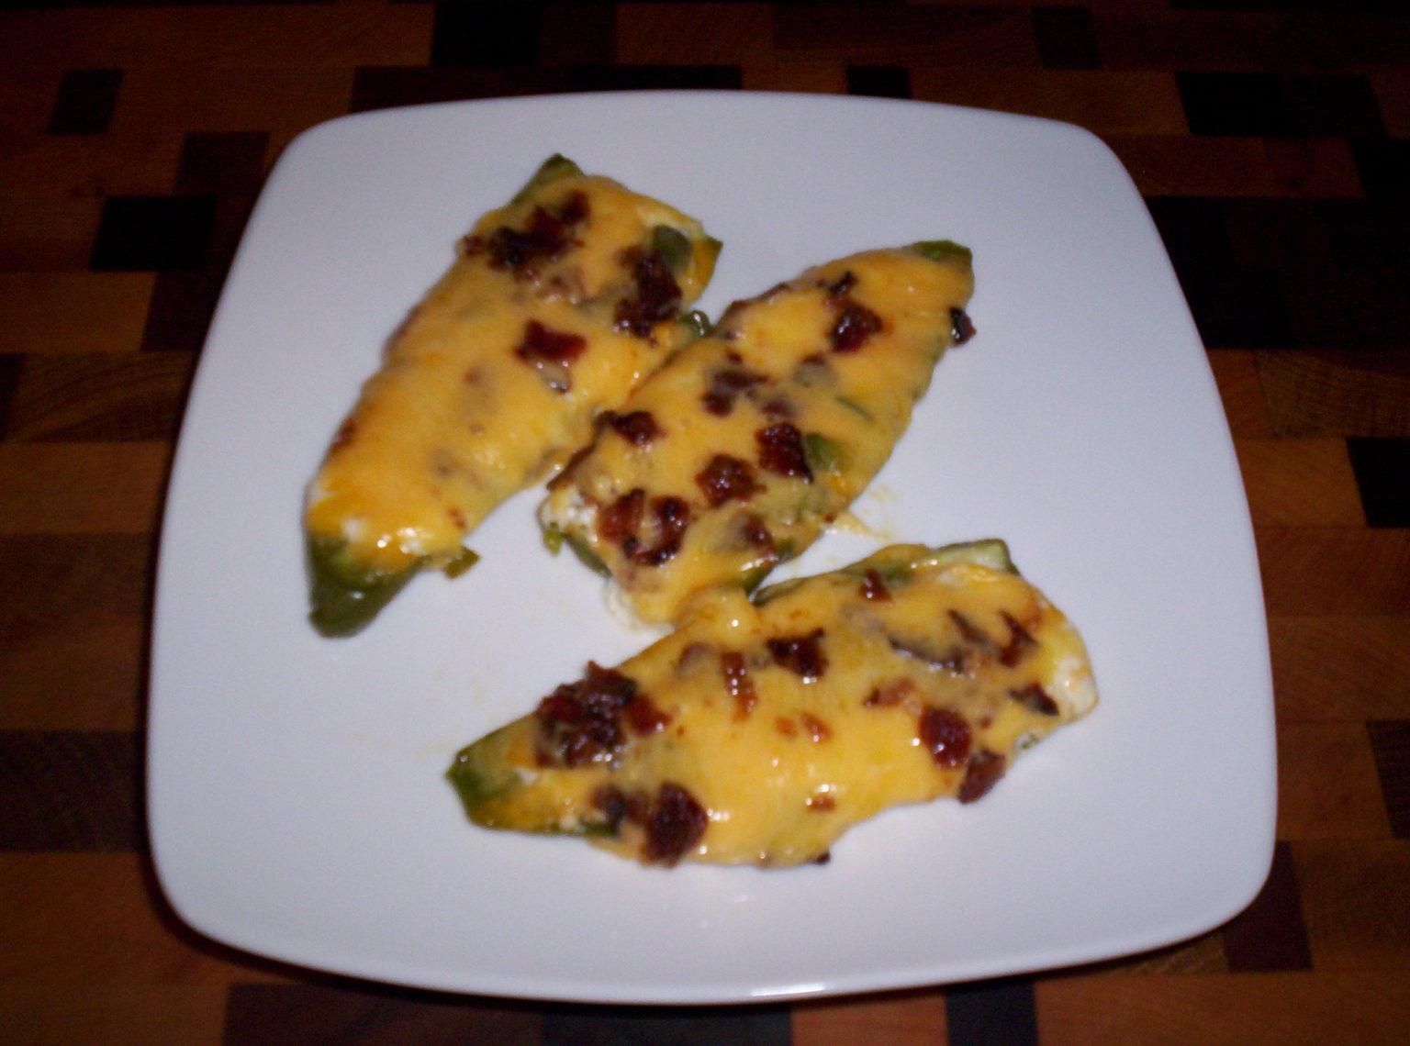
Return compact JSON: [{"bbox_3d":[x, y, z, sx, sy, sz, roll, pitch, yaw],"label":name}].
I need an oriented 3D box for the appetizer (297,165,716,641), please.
[{"bbox_3d":[-0.031,-0.020,0.235,0.043,0.020,0.095,23,61,12],"label":"appetizer"}]

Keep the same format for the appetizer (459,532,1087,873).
[{"bbox_3d":[0.010,0.027,0.208,0.089,0.020,0.041,-12,60,-8],"label":"appetizer"}]

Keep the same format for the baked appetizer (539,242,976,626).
[{"bbox_3d":[0.013,-0.019,0.236,0.038,0.020,0.086,39,66,20],"label":"baked appetizer"}]

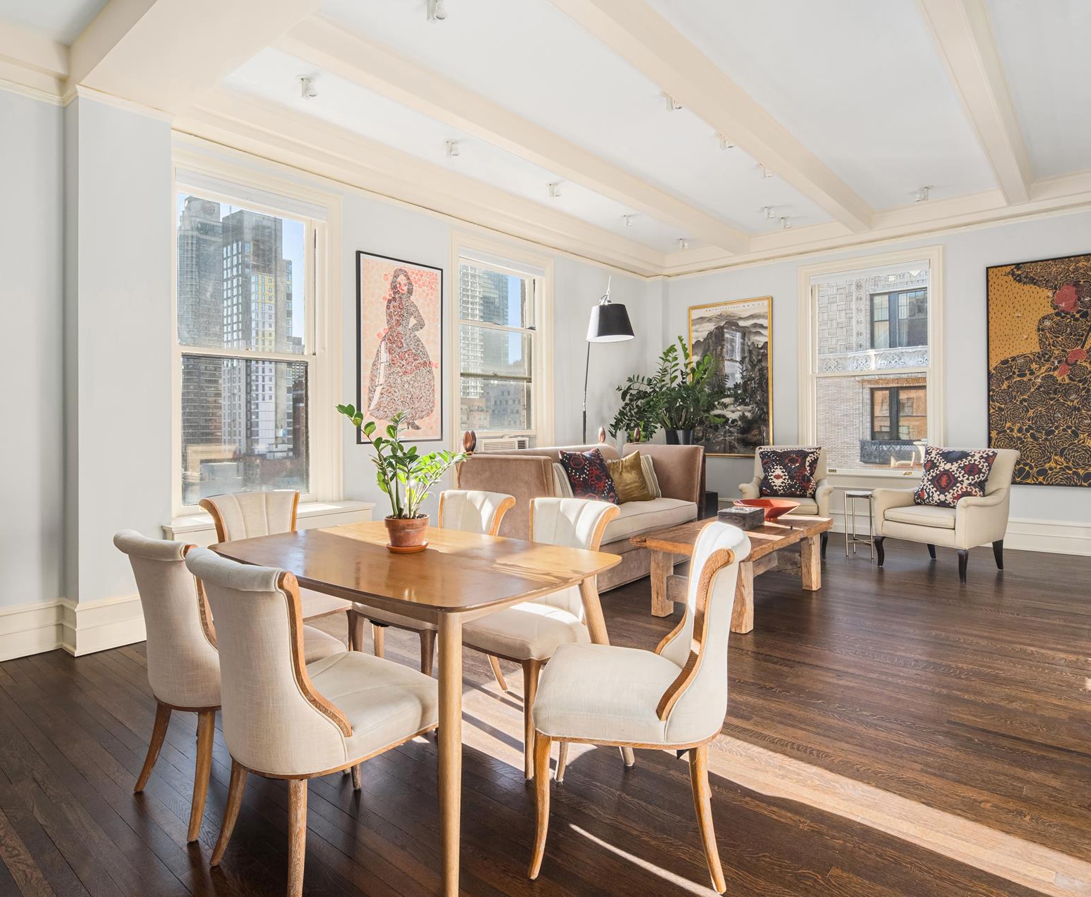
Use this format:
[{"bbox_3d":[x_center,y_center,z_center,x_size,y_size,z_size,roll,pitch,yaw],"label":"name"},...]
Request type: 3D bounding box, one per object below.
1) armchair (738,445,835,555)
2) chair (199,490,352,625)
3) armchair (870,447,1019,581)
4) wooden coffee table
[{"bbox_3d":[2.299,0.481,6.018,0.780,0.960,0.830,0,2,25],"label":"armchair"},{"bbox_3d":[-1.199,0.670,2.868,0.590,0.885,0.490,1,3,37],"label":"chair"},{"bbox_3d":[3.259,0.508,5.205,0.820,0.950,0.760,-2,2,-28],"label":"armchair"},{"bbox_3d":[1.370,0.797,4.440,0.740,0.465,1.600,1,3,40],"label":"wooden coffee table"}]

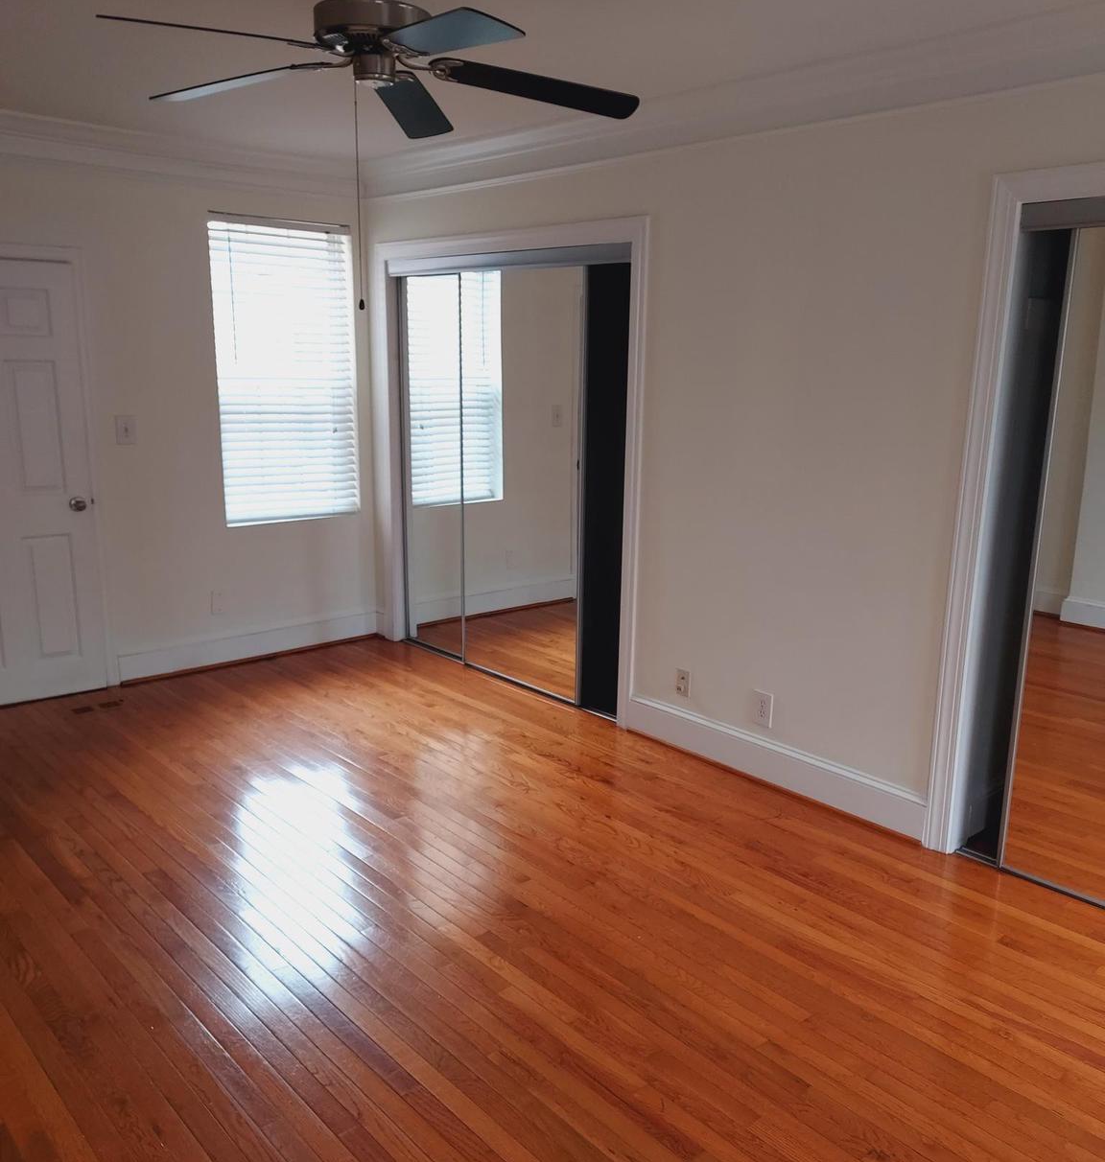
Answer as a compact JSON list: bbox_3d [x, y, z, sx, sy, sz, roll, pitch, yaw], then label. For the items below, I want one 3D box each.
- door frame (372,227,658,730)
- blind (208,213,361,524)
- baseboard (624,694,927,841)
[{"bbox_3d":[-0.264,-0.589,5.121,0.120,2.195,2.020,-11,17,-41],"label":"door frame"},{"bbox_3d":[-1.392,-1.078,5.411,0.780,1.525,0.055,-11,17,-41],"label":"blind"},{"bbox_3d":[0.828,0.713,4.091,0.027,0.151,1.430,-11,17,-41],"label":"baseboard"}]

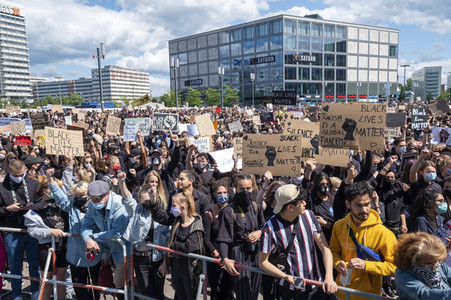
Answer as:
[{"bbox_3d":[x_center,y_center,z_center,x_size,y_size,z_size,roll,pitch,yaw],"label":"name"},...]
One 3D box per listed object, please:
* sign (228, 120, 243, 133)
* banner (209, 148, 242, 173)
[{"bbox_3d":[0.341,-0.779,11.300,0.390,0.310,0.020,-18,8,2],"label":"sign"},{"bbox_3d":[0.023,0.162,5.200,0.550,0.360,0.020,-12,8,2],"label":"banner"}]

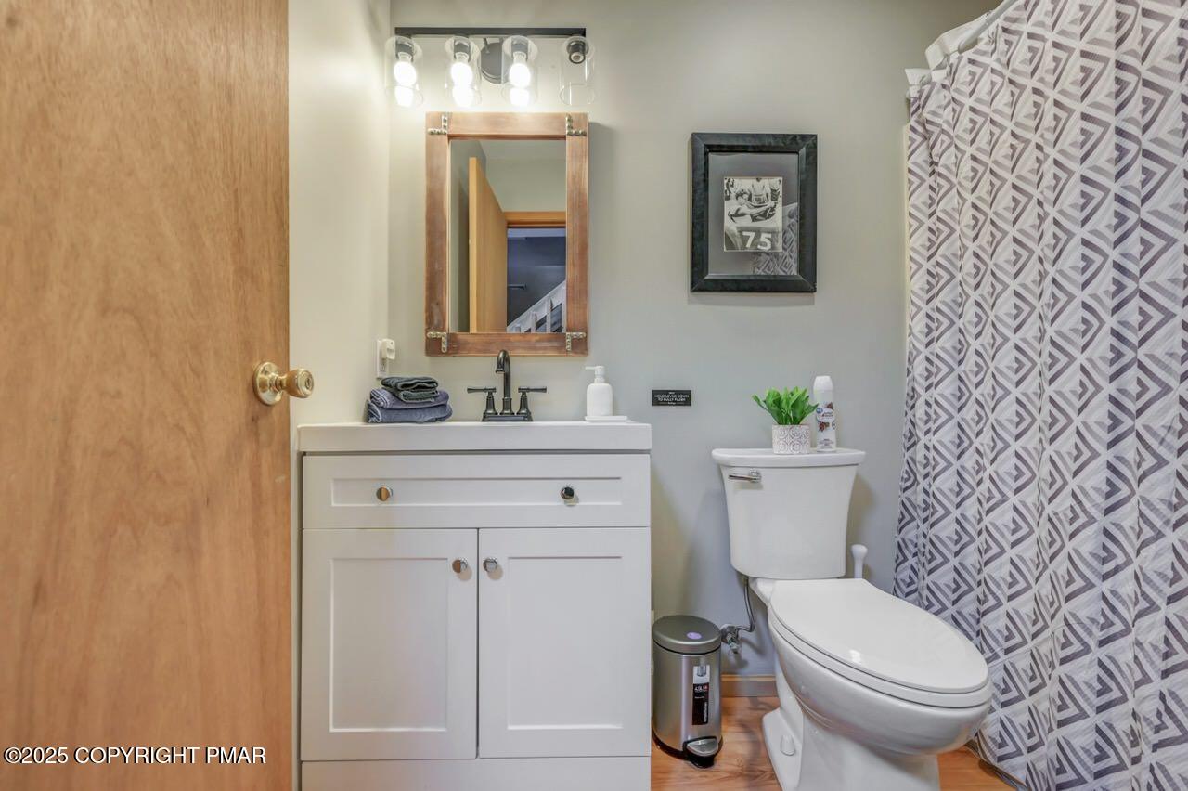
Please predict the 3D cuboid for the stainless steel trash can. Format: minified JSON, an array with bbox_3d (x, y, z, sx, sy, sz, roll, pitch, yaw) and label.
[{"bbox_3d":[0.265,0.804,1.291,0.190,0.305,0.217,0,0,-10],"label":"stainless steel trash can"}]

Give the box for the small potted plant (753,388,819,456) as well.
[{"bbox_3d":[0.547,0.069,1.320,0.185,0.190,0.175,0,0,23],"label":"small potted plant"}]

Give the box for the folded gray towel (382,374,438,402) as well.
[{"bbox_3d":[-0.521,-0.016,1.305,0.147,0.073,0.130,0,0,-6],"label":"folded gray towel"}]

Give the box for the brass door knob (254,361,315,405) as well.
[{"bbox_3d":[-0.489,-0.019,0.742,0.064,0.068,0.067,0,0,-2],"label":"brass door knob"}]

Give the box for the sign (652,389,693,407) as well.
[{"bbox_3d":[0.249,0.008,1.471,0.128,0.052,0.005,0,0,-1],"label":"sign"}]

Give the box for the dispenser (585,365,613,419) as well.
[{"bbox_3d":[0.016,-0.013,1.390,0.083,0.153,0.078,0,0,-3],"label":"dispenser"}]

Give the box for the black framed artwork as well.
[{"bbox_3d":[0.503,-0.573,1.461,0.394,0.499,0.030,0,0,-1],"label":"black framed artwork"}]

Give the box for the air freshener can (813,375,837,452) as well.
[{"bbox_3d":[0.677,0.053,1.347,0.057,0.217,0.057,0,0,23],"label":"air freshener can"}]

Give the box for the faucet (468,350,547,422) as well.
[{"bbox_3d":[-0.262,-0.027,1.360,0.239,0.214,0.148,0,0,-1],"label":"faucet"}]

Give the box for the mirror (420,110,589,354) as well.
[{"bbox_3d":[-0.272,-0.505,1.457,0.508,0.762,0.026,0,0,-1],"label":"mirror"}]

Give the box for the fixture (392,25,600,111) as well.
[{"bbox_3d":[-0.303,-0.993,1.385,0.607,0.218,0.163,0,0,-1],"label":"fixture"}]

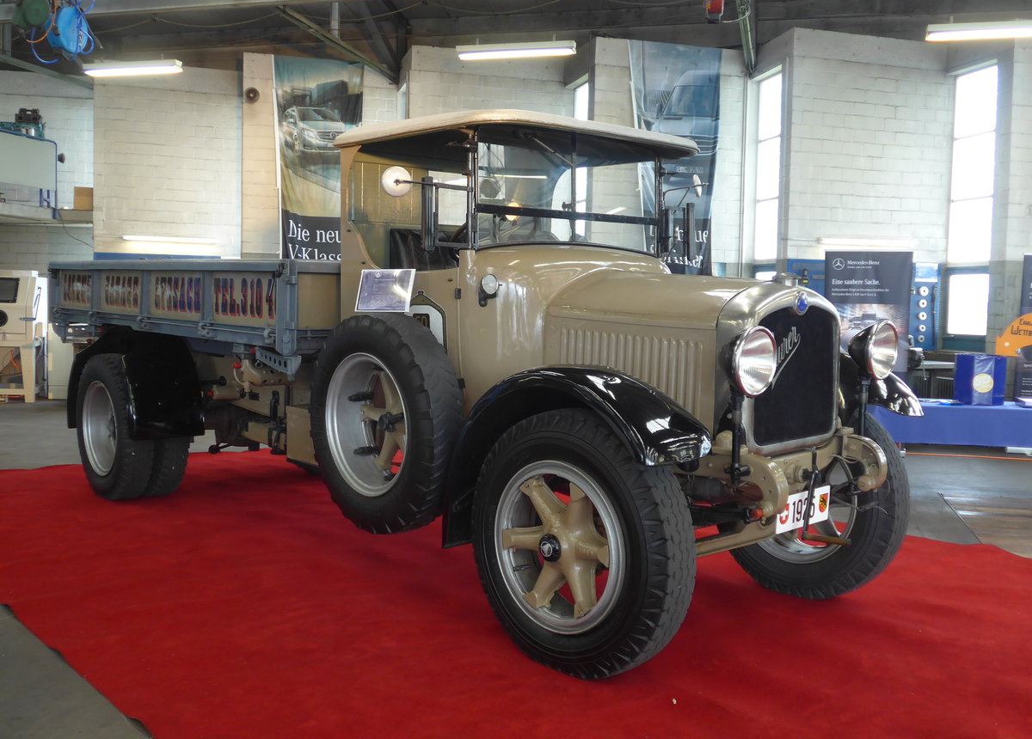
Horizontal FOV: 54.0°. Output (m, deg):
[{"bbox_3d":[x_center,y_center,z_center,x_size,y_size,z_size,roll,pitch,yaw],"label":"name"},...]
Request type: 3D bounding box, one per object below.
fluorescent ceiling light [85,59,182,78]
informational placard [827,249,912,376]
[{"bbox_3d":[-4.332,-3.415,11.500,1.240,0.110,0.120,2,4,14],"label":"fluorescent ceiling light"},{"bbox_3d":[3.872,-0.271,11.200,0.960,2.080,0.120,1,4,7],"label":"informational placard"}]

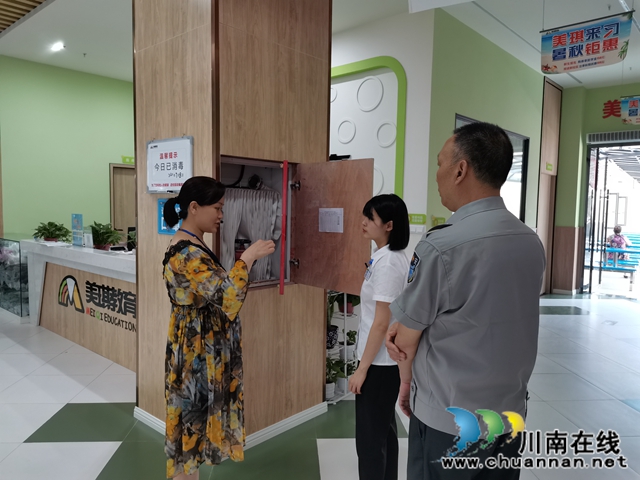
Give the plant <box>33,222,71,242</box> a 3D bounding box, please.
[{"bbox_3d":[-3.244,-0.103,5.830,0.410,0.240,0.390,1,4,-3],"label":"plant"}]

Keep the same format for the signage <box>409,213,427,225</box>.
[{"bbox_3d":[1.032,-0.223,5.189,0.240,0.112,0.020,5,6,41],"label":"signage"}]

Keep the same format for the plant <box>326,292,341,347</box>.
[{"bbox_3d":[0.074,0.626,3.740,0.190,0.430,0.190,1,4,-3],"label":"plant"}]

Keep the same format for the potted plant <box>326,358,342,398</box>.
[{"bbox_3d":[0.066,1.057,3.740,0.200,0.310,0.200,1,4,-3],"label":"potted plant"}]

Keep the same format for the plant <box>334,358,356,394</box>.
[{"bbox_3d":[0.203,1.063,3.830,0.200,0.285,0.200,1,4,-3],"label":"plant"}]

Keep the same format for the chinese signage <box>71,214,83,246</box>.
[{"bbox_3d":[-2.667,-0.106,5.290,0.210,0.340,0.060,4,5,31],"label":"chinese signage"}]

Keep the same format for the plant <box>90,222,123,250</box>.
[{"bbox_3d":[-2.181,-0.042,4.900,0.310,0.290,0.300,1,4,-3],"label":"plant"}]

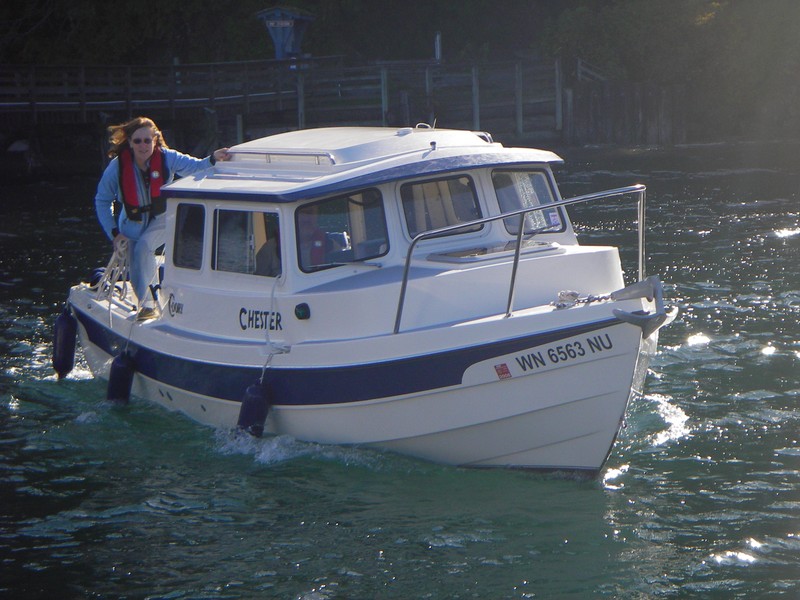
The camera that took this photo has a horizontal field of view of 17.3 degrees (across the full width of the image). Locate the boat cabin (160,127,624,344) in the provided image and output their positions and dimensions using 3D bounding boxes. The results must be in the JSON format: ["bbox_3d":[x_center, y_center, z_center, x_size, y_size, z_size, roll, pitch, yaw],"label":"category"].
[{"bbox_3d":[0.101,-0.468,17.021,2.100,1.230,4.080,-9,9,-25],"label":"boat cabin"}]

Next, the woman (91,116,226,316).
[{"bbox_3d":[-1.697,-0.544,18.750,0.930,1.530,0.600,-1,5,-10],"label":"woman"}]

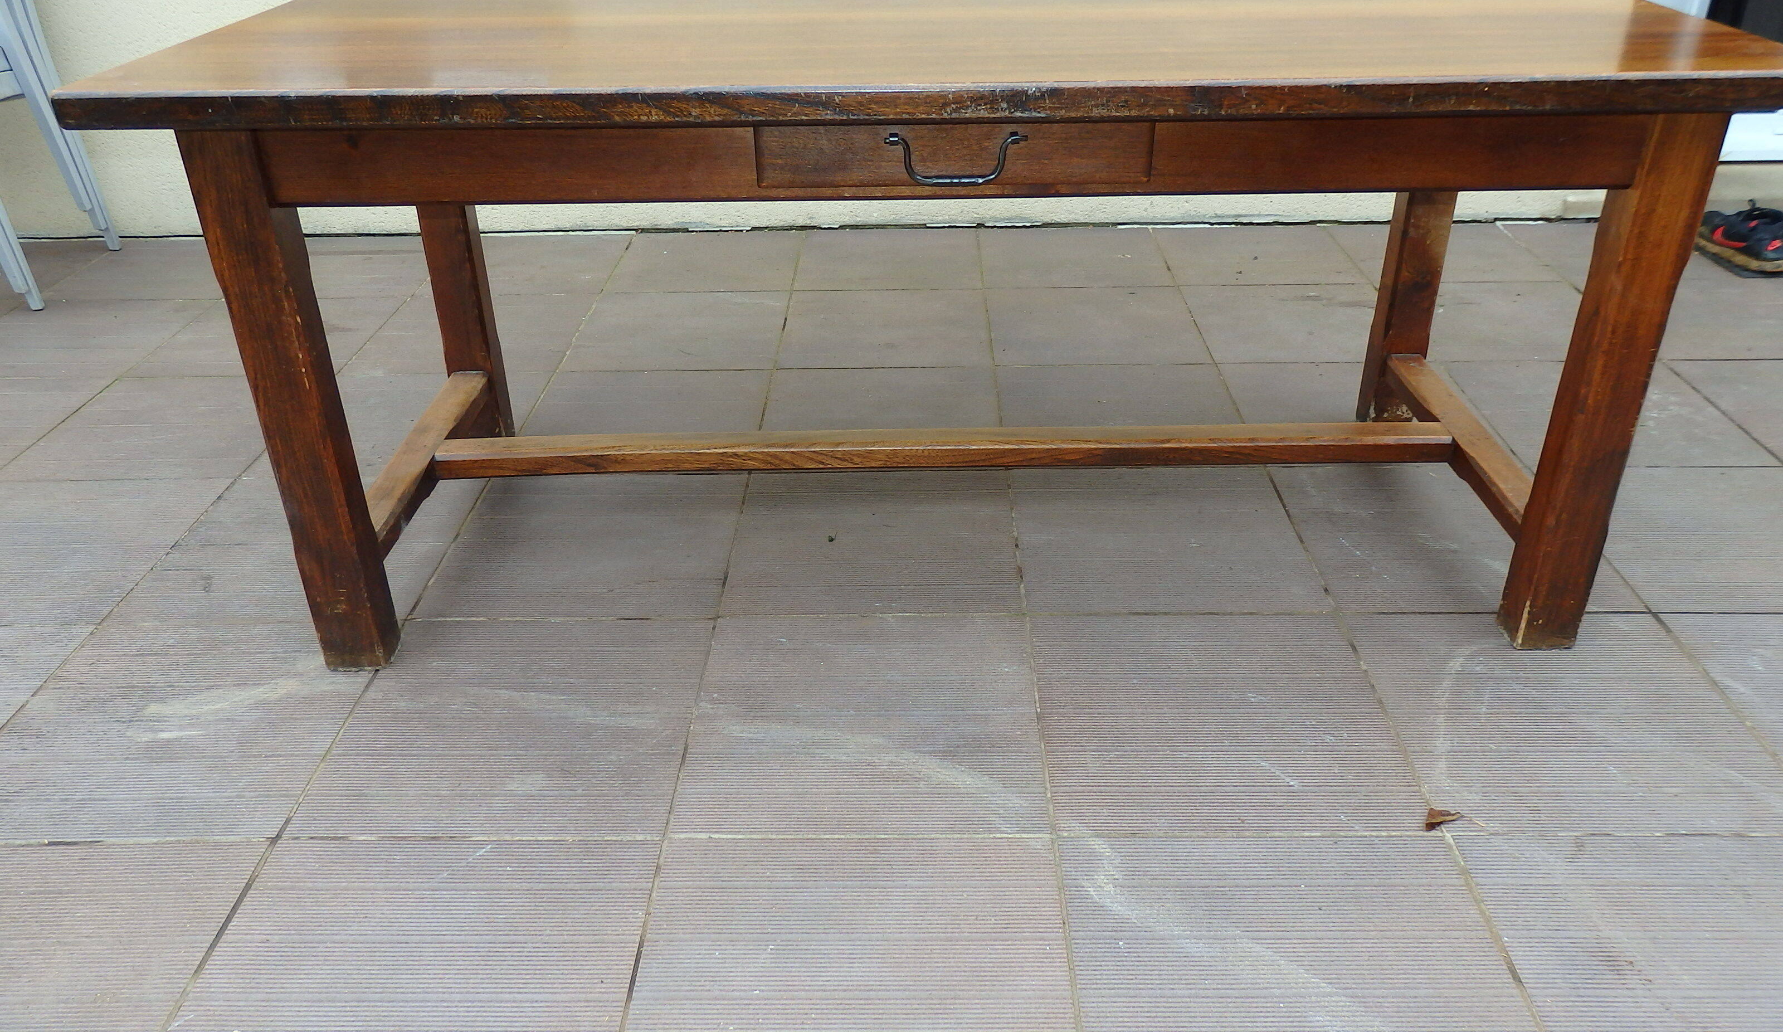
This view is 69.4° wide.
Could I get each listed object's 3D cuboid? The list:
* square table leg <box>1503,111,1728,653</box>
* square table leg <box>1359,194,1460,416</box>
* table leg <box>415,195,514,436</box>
[{"bbox_3d":[0.851,-0.146,1.541,0.077,0.713,0.068,-1,30,1],"label":"square table leg"},{"bbox_3d":[0.853,-0.458,2.082,0.077,0.713,0.068,-1,30,1],"label":"square table leg"},{"bbox_3d":[-0.711,-0.439,2.094,0.077,0.713,0.068,-1,30,1],"label":"table leg"}]

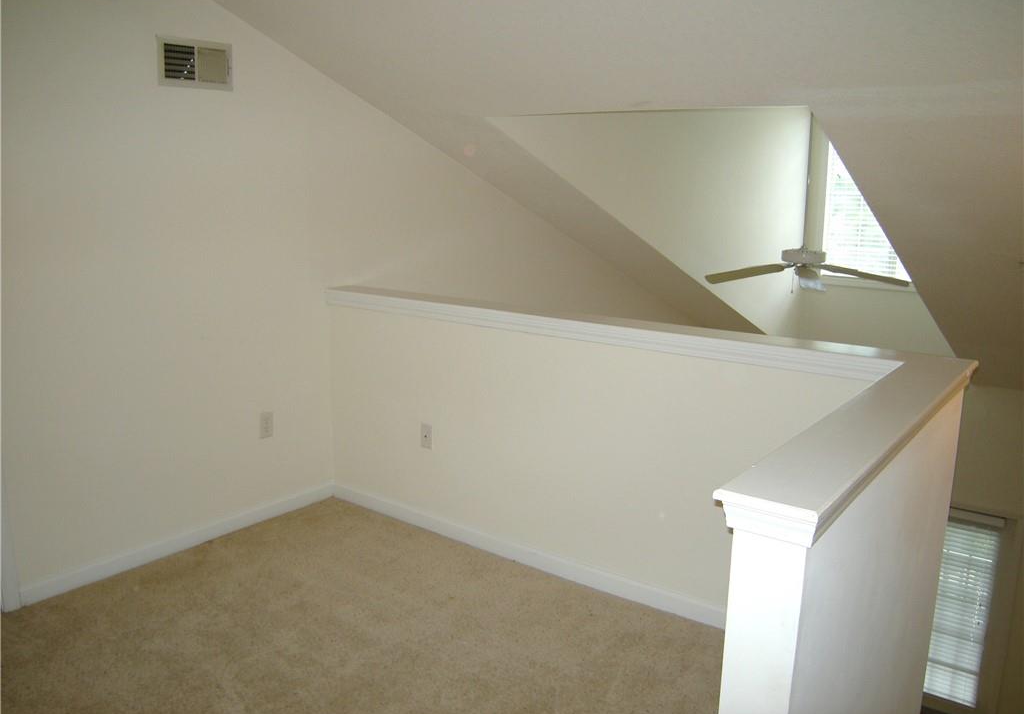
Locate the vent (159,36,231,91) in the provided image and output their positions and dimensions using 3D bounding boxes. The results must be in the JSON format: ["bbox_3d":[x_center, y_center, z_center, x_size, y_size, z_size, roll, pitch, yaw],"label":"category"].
[{"bbox_3d":[-1.233,-1.143,3.238,0.020,0.184,0.325,9,14,36],"label":"vent"}]

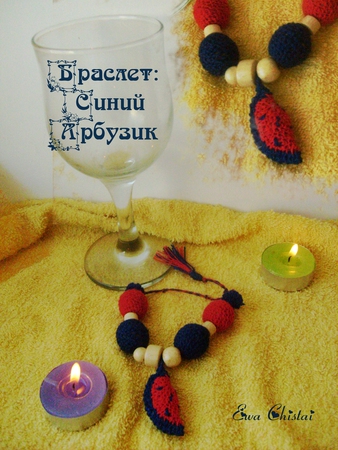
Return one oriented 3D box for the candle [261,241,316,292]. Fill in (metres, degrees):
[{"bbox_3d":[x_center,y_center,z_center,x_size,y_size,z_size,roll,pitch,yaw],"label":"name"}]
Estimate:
[{"bbox_3d":[0.088,0.032,0.339,0.039,0.018,0.039,-4,37,0],"label":"candle"}]

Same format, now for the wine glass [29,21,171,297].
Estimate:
[{"bbox_3d":[-0.036,-0.043,0.311,0.080,0.170,0.080,-4,37,0],"label":"wine glass"}]

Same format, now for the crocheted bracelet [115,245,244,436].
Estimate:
[{"bbox_3d":[0.009,0.059,0.297,0.086,0.022,0.152,-4,37,0],"label":"crocheted bracelet"}]

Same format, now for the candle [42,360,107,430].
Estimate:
[{"bbox_3d":[-0.054,0.100,0.267,0.038,0.018,0.038,-2,37,0],"label":"candle"}]

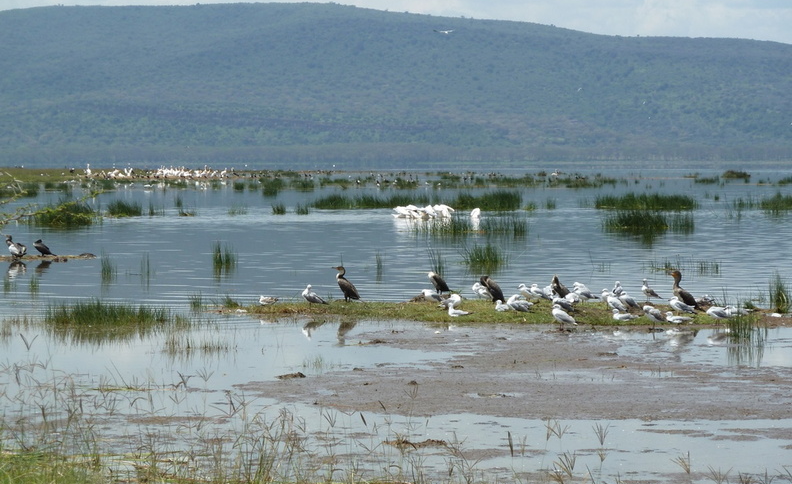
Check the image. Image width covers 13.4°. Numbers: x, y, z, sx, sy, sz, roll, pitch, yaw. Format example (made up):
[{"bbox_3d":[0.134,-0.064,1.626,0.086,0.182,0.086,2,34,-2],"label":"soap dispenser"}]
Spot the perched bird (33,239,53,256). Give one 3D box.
[{"bbox_3d":[-8.252,0.143,79.000,0.570,0.390,0.200,0,1,3],"label":"perched bird"}]

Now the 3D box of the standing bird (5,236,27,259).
[{"bbox_3d":[-8.938,0.124,79.000,0.540,0.550,0.250,-1,2,-35],"label":"standing bird"}]

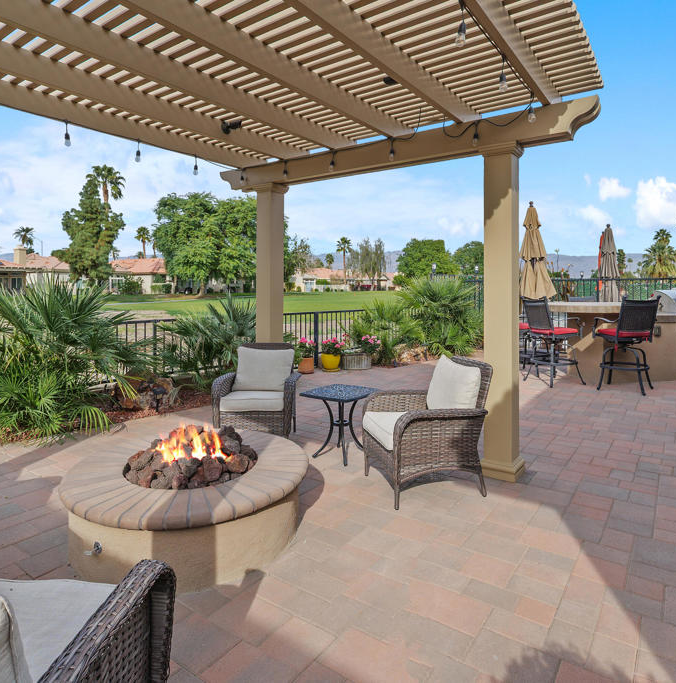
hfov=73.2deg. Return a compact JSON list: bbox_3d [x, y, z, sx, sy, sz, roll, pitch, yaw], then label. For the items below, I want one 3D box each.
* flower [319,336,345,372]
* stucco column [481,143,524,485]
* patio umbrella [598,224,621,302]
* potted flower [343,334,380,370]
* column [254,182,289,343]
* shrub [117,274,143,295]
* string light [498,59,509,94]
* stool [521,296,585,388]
[{"bbox_3d":[-0.103,0.191,7.197,0.380,0.540,0.370,0,5,0],"label":"flower"},{"bbox_3d":[1.245,-0.239,3.420,0.260,2.440,0.260,3,5,37],"label":"stucco column"},{"bbox_3d":[5.680,-1.190,9.500,0.460,2.500,0.460,0,4,0],"label":"patio umbrella"},{"bbox_3d":[0.387,0.145,7.477,0.600,0.560,0.450,0,5,0],"label":"potted flower"},{"bbox_3d":[-0.680,-0.387,4.582,0.250,2.350,0.250,4,6,37],"label":"column"},{"bbox_3d":[-22.907,-6.262,50.000,2.800,2.200,2.500,0,4,0],"label":"shrub"},{"bbox_3d":[0.873,-1.403,2.400,0.052,0.178,0.052,0,5,0],"label":"string light"},{"bbox_3d":[2.990,-0.028,6.310,0.620,1.200,0.580,-2,5,-17],"label":"stool"}]

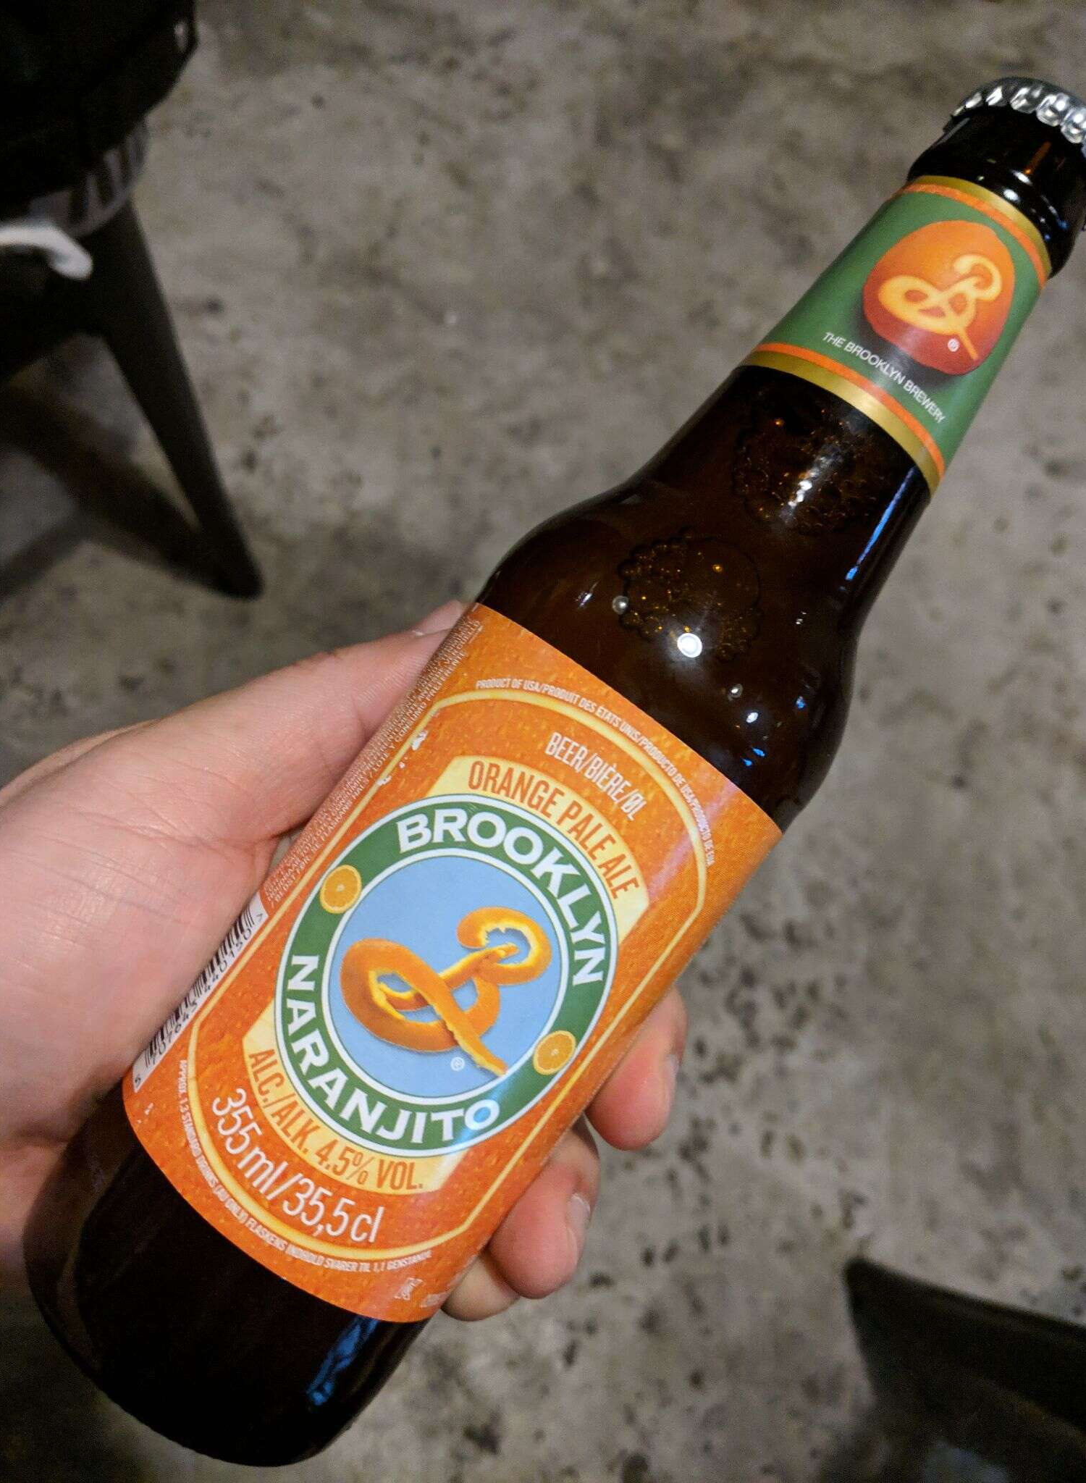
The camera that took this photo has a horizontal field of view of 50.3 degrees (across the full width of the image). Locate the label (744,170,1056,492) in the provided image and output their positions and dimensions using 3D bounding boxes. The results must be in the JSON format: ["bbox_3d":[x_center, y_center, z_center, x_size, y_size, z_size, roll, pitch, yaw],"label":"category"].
[{"bbox_3d":[0.058,-0.065,0.188,0.038,0.037,0.041,36,89,-1],"label":"label"}]

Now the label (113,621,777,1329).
[{"bbox_3d":[-0.013,0.033,0.184,0.061,0.057,0.090,36,89,2],"label":"label"}]

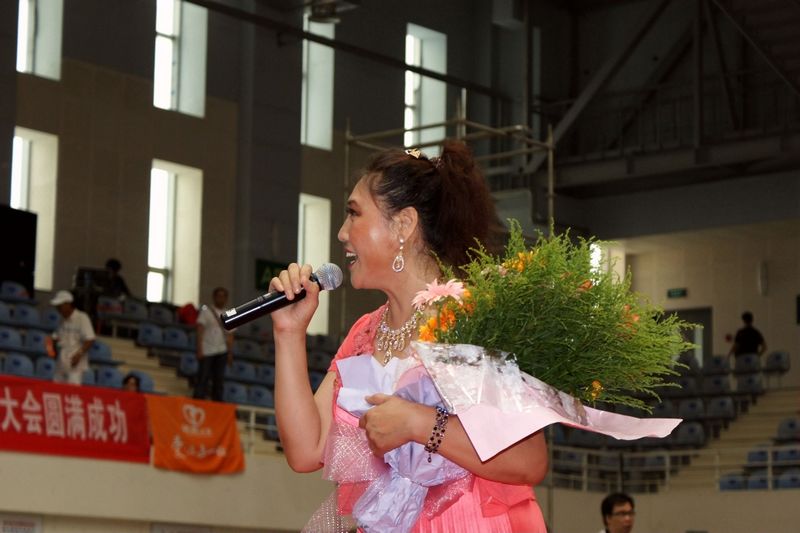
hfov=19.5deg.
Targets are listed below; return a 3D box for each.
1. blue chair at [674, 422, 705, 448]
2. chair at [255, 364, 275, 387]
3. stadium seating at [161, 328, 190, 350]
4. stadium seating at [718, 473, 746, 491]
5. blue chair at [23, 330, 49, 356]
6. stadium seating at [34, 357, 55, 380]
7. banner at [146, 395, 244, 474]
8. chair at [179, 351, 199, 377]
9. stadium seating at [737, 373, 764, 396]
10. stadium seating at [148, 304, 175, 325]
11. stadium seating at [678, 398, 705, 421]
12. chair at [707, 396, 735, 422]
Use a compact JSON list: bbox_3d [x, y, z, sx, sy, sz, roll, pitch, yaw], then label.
[{"bbox_3d":[4.162,2.393,33.531,0.420,0.340,0.380,-4,-10,30],"label":"blue chair"},{"bbox_3d":[-1.682,1.463,31.040,0.380,0.340,0.420,-6,-11,38],"label":"chair"},{"bbox_3d":[-2.899,0.948,30.792,0.380,0.340,0.420,-6,-11,38],"label":"stadium seating"},{"bbox_3d":[4.440,2.965,31.386,0.440,0.340,0.400,-5,-10,32],"label":"stadium seating"},{"bbox_3d":[-4.491,0.973,29.100,0.420,0.360,0.430,-7,-13,41],"label":"blue chair"},{"bbox_3d":[-3.990,1.206,26.969,0.380,0.340,0.420,-6,-11,38],"label":"stadium seating"},{"bbox_3d":[-2.361,1.945,27.000,0.100,0.860,1.340,-8,-13,43],"label":"banner"},{"bbox_3d":[-2.744,1.302,31.000,0.420,0.360,0.430,-7,-13,41],"label":"chair"},{"bbox_3d":[5.356,1.821,35.700,0.430,0.360,0.420,-6,-11,34],"label":"stadium seating"},{"bbox_3d":[-3.186,0.685,31.511,0.400,0.340,0.440,-6,-11,38],"label":"stadium seating"},{"bbox_3d":[4.285,2.116,34.452,0.440,0.340,0.400,-5,-10,32],"label":"stadium seating"},{"bbox_3d":[4.780,2.132,34.900,0.430,0.360,0.420,-5,-11,33],"label":"chair"}]

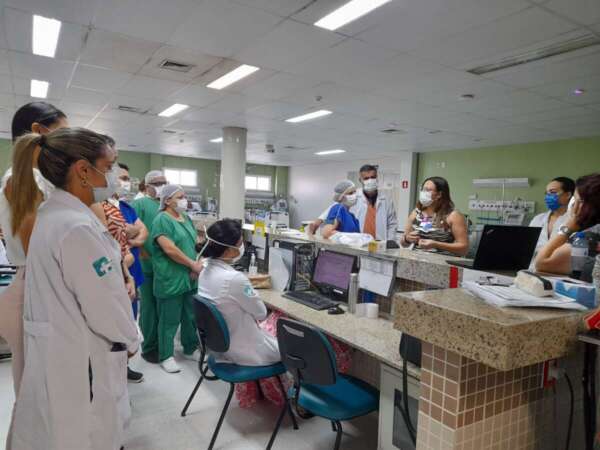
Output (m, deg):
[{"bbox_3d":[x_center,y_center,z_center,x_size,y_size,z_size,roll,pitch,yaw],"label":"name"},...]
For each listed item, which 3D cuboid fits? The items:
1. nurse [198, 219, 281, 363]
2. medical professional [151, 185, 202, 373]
[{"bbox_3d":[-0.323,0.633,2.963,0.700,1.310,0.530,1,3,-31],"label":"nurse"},{"bbox_3d":[-1.053,0.434,3.710,0.350,1.560,0.450,3,2,21],"label":"medical professional"}]

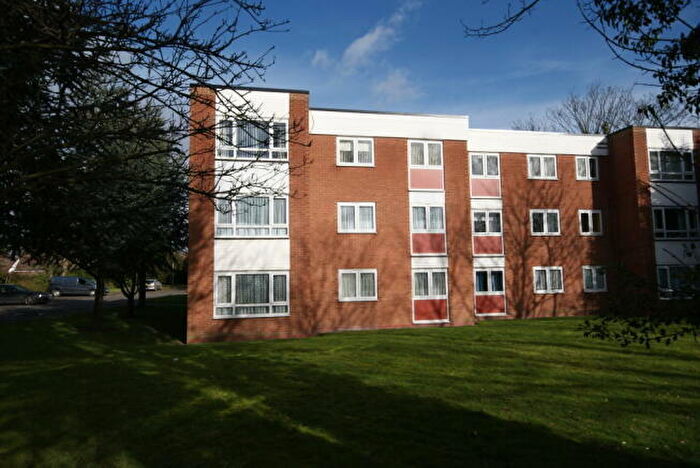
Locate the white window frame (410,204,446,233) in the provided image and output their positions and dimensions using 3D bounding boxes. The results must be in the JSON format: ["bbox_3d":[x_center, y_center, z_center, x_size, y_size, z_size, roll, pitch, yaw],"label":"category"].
[{"bbox_3d":[3.117,-0.629,17.095,1.471,1.172,0.100,0,-5,-10],"label":"white window frame"}]

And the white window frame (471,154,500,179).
[{"bbox_3d":[6.089,-3.094,19.353,1.452,1.172,0.100,0,-5,-10],"label":"white window frame"}]

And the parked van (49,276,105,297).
[{"bbox_3d":[-27.379,5.302,43.426,4.650,1.860,1.860,0,-5,-16],"label":"parked van"}]

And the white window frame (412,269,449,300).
[{"bbox_3d":[3.112,1.955,16.706,1.462,1.139,0.100,0,-5,-10],"label":"white window frame"}]

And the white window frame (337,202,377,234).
[{"bbox_3d":[0.278,-0.620,16.724,1.513,1.175,0.100,0,-5,-9],"label":"white window frame"}]

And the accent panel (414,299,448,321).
[{"bbox_3d":[3.204,2.994,16.872,1.358,0.833,0.060,0,-5,-9],"label":"accent panel"}]

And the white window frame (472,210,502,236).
[{"bbox_3d":[6.135,-0.504,19.125,1.452,1.172,0.100,0,-5,-10],"label":"white window frame"}]

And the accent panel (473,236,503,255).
[{"bbox_3d":[6.153,0.497,19.037,1.422,0.797,0.080,0,-5,-10],"label":"accent panel"}]

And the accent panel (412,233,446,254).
[{"bbox_3d":[3.173,0.385,17.104,1.419,0.829,0.060,0,-5,-9],"label":"accent panel"}]

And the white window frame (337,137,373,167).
[{"bbox_3d":[0.216,-3.182,16.661,1.477,1.158,0.100,0,-5,-10],"label":"white window frame"}]

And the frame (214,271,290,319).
[{"bbox_3d":[-3.195,1.995,14.087,2.436,1.491,0.100,0,-5,-9],"label":"frame"}]

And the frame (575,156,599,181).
[{"bbox_3d":[11.349,-3.113,20.426,1.186,1.175,0.100,0,-5,-9],"label":"frame"}]

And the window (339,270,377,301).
[{"bbox_3d":[0.323,1.989,16.494,1.513,1.175,0.100,0,-5,-9],"label":"window"}]

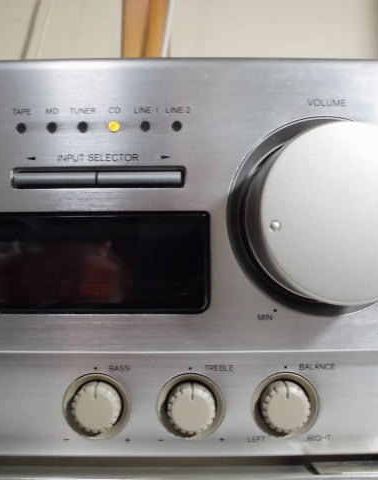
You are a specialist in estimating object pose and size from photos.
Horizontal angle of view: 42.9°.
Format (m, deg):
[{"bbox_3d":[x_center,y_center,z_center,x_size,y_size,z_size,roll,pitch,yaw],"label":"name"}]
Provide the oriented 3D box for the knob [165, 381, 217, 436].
[{"bbox_3d":[0.001,0.052,0.149,0.015,0.015,0.008,-1,-1,1],"label":"knob"}]

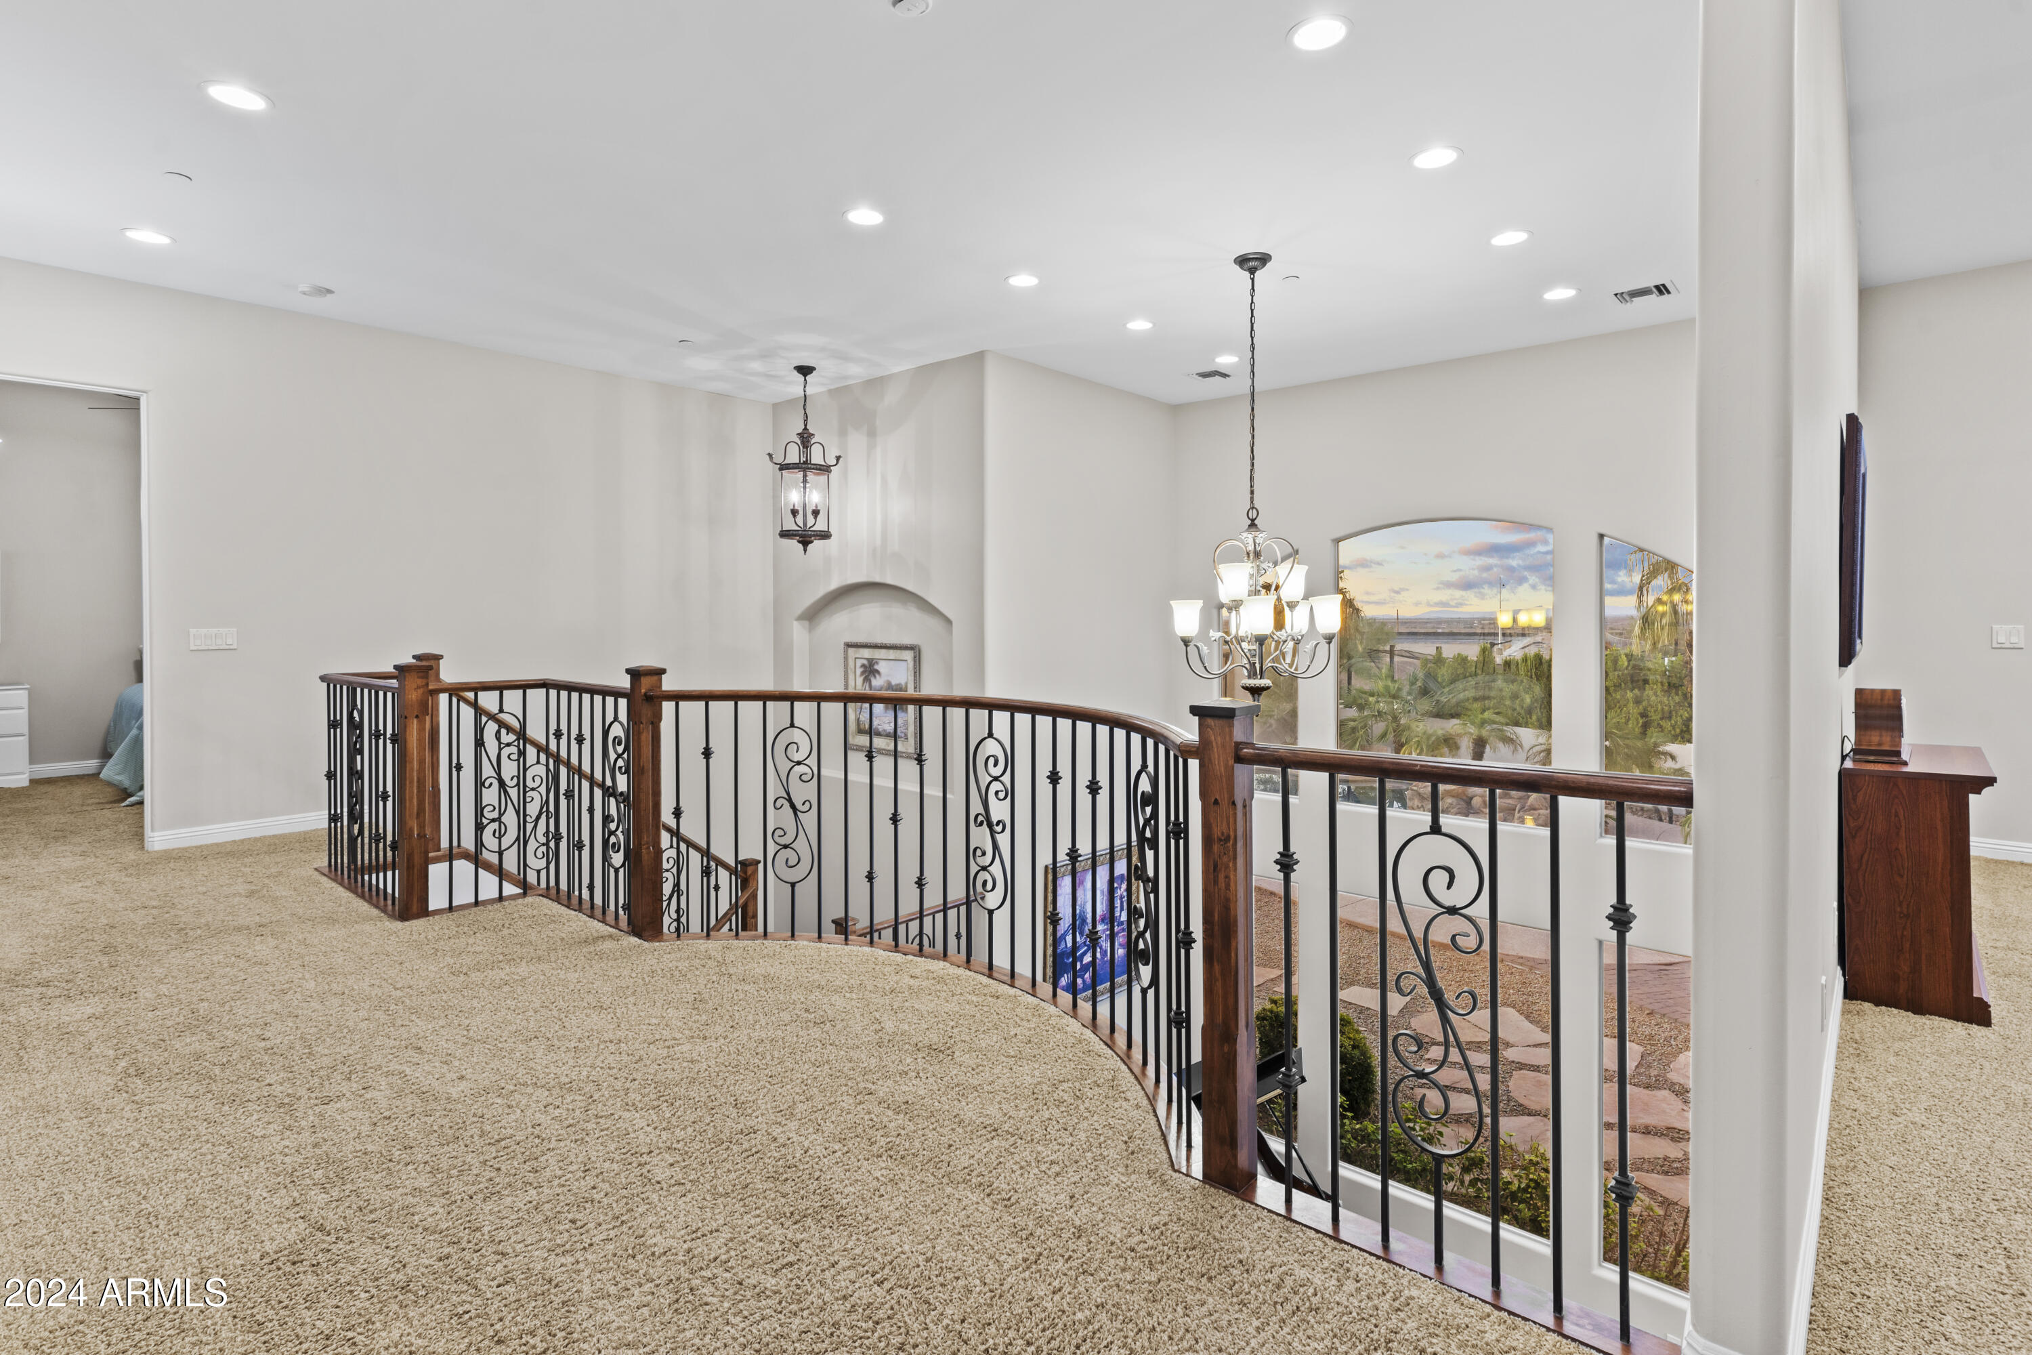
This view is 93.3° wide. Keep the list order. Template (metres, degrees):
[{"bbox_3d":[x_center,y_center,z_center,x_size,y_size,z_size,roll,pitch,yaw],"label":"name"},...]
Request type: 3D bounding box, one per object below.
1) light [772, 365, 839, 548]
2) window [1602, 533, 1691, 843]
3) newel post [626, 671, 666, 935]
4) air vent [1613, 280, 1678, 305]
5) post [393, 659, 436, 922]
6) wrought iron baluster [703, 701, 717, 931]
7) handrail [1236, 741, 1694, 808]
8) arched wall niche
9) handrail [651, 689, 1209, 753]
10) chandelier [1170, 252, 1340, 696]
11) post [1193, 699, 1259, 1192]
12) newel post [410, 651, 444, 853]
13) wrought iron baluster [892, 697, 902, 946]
[{"bbox_3d":[-1.541,-1.600,7.030,0.500,1.360,0.480,-1,2,-12],"label":"light"},{"bbox_3d":[3.882,0.064,5.737,0.670,1.850,0.100,2,2,41],"label":"window"},{"bbox_3d":[-1.408,0.479,3.660,0.112,1.035,0.112,1,3,41],"label":"newel post"},{"bbox_3d":[3.648,-2.223,5.580,0.320,0.025,0.310,1,3,41],"label":"air vent"},{"bbox_3d":[-2.491,0.463,3.961,0.115,1.055,0.115,2,2,41],"label":"post"},{"bbox_3d":[-1.167,0.533,3.645,0.043,0.900,0.043,0,2,6],"label":"wrought iron baluster"},{"bbox_3d":[0.777,0.176,1.765,0.792,0.050,0.062,3,4,41],"label":"handrail"},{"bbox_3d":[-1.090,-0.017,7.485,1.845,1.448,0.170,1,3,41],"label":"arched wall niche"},{"bbox_3d":[-0.275,0.105,3.126,2.380,0.065,0.640,2,2,41],"label":"handrail"},{"bbox_3d":[1.179,-0.941,4.740,0.830,2.290,0.830,0,2,0],"label":"chandelier"},{"bbox_3d":[0.466,0.562,2.090,0.115,1.055,0.115,2,2,41],"label":"post"},{"bbox_3d":[-3.096,0.405,5.050,0.115,1.055,0.115,2,2,41],"label":"newel post"},{"bbox_3d":[-0.433,0.539,3.500,0.043,0.895,0.043,1,2,25],"label":"wrought iron baluster"}]

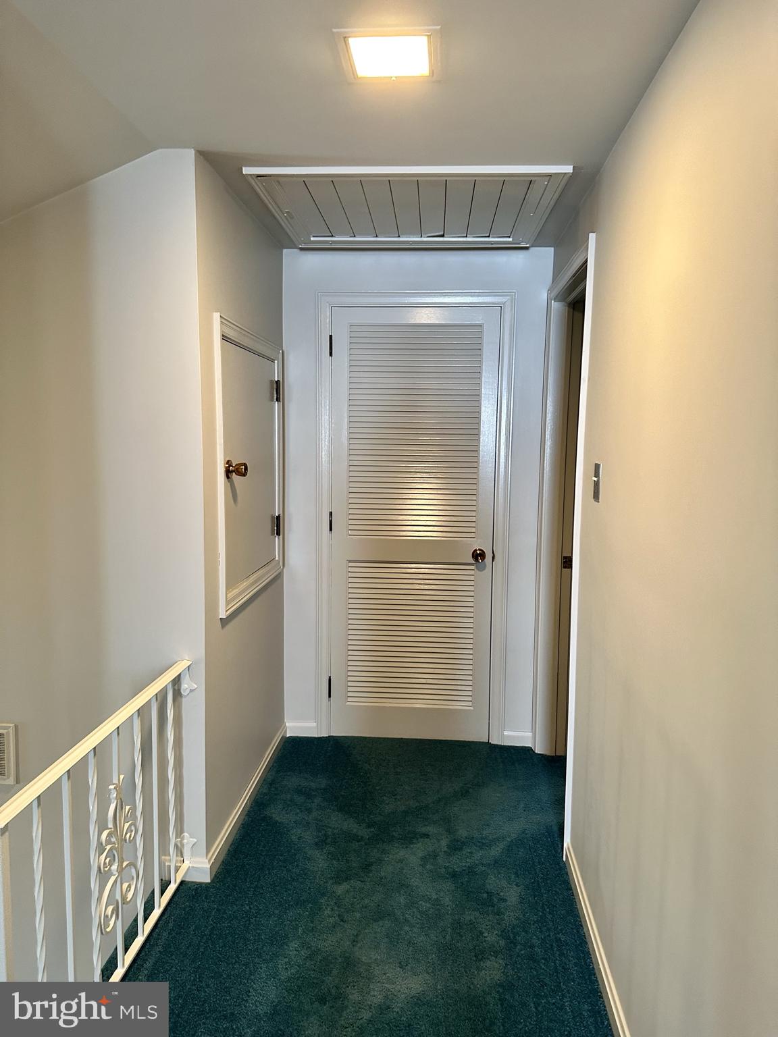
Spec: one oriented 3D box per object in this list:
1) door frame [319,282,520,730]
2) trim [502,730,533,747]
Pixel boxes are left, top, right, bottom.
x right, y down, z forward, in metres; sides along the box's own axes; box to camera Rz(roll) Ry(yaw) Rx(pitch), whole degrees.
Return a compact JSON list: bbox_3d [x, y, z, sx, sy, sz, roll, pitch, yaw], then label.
[{"bbox_3d":[0.111,0.025,3.390,0.904,2.119,0.085,1,7,4],"label":"door frame"},{"bbox_3d":[0.616,1.059,3.437,0.140,0.070,0.018,1,7,4],"label":"trim"}]

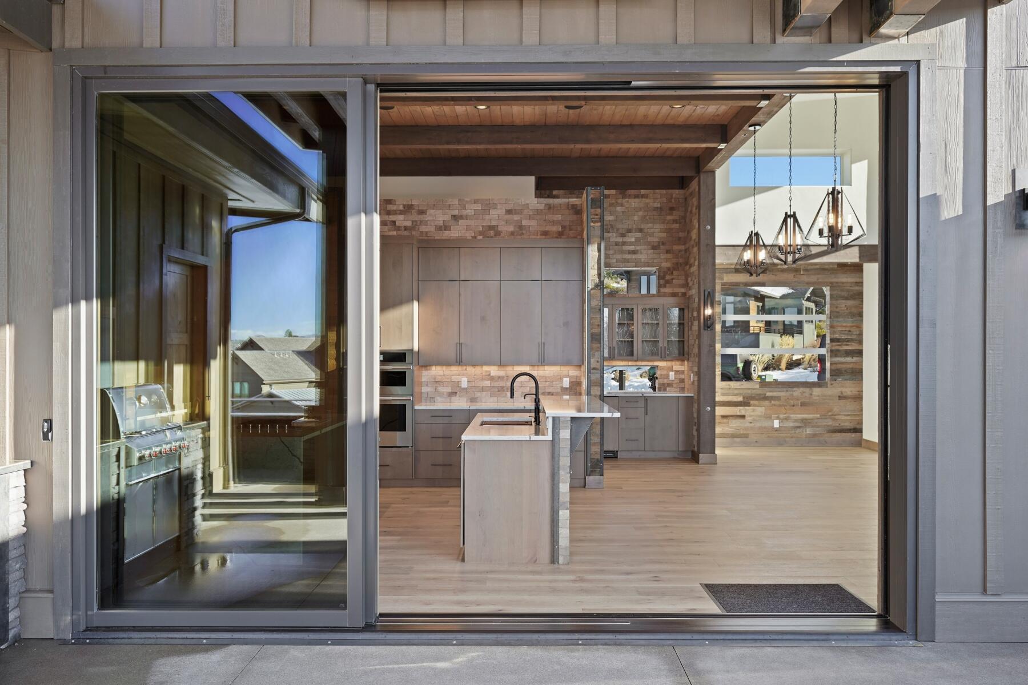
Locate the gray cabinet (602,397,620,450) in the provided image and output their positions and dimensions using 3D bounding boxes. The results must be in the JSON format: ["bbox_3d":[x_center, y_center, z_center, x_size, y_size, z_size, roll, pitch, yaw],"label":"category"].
[{"bbox_3d":[1.291,1.153,10.360,0.380,0.760,0.580,0,-1,1],"label":"gray cabinet"}]

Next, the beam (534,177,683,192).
[{"bbox_3d":[1.398,-2.355,10.470,2.180,0.220,0.180,0,0,1],"label":"beam"}]

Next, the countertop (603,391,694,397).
[{"bbox_3d":[1.806,0.751,10.365,1.470,0.033,0.630,0,-1,1],"label":"countertop"}]

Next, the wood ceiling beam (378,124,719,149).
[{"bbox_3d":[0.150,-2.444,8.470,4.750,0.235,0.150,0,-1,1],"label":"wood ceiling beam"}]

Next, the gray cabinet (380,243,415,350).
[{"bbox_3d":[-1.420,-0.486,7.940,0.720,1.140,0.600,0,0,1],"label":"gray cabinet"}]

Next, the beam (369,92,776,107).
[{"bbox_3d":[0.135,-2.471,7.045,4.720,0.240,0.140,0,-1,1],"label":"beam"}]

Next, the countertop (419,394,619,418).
[{"bbox_3d":[0.504,0.530,6.050,0.540,0.034,1.950,0,0,1],"label":"countertop"}]

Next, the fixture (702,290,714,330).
[{"bbox_3d":[2.604,-0.430,9.545,0.120,0.540,0.130,0,-1,1],"label":"fixture"}]

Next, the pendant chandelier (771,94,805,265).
[{"bbox_3d":[2.540,-1.500,6.550,0.390,1.570,0.390,0,0,1],"label":"pendant chandelier"}]

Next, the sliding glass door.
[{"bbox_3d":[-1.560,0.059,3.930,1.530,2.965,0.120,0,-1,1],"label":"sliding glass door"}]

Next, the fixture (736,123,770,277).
[{"bbox_3d":[2.600,-1.521,7.700,0.370,1.630,0.370,0,-1,1],"label":"fixture"}]

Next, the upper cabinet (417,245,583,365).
[{"bbox_3d":[-0.141,-0.424,8.100,1.840,1.360,0.330,0,0,1],"label":"upper cabinet"}]

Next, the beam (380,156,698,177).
[{"bbox_3d":[0.245,-2.365,9.700,4.460,0.250,0.200,0,0,1],"label":"beam"}]

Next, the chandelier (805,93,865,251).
[{"bbox_3d":[2.577,-1.508,5.720,0.385,1.550,0.385,0,-1,1],"label":"chandelier"}]

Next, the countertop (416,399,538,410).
[{"bbox_3d":[-0.150,0.706,7.940,1.800,0.033,0.630,0,0,1],"label":"countertop"}]

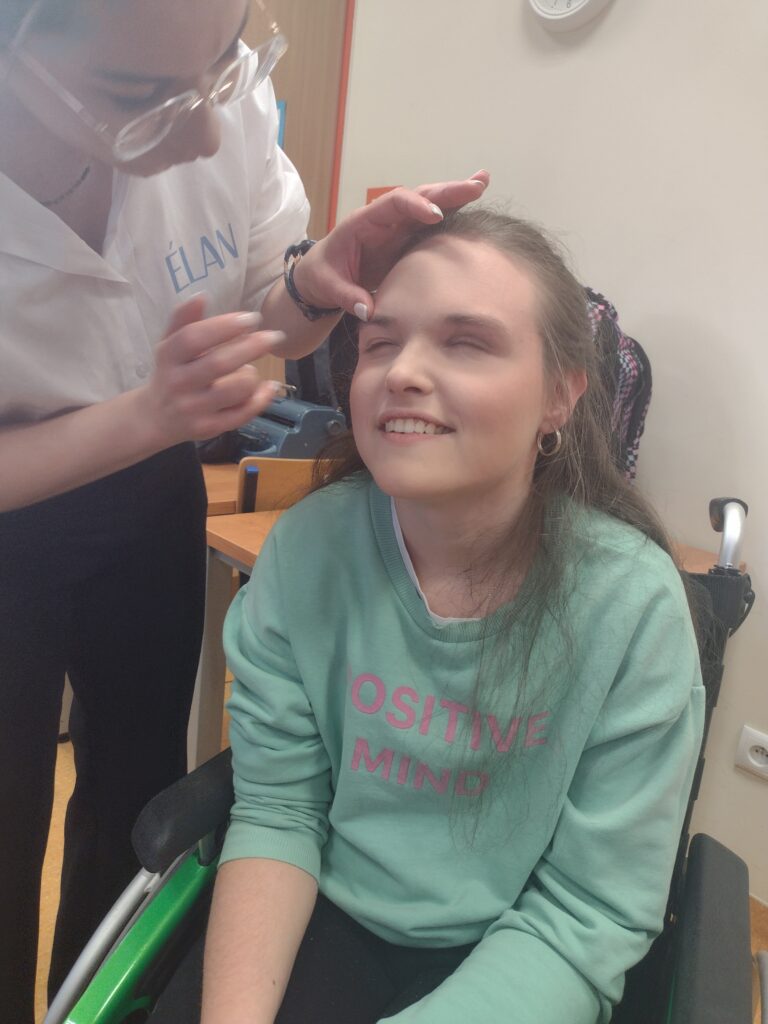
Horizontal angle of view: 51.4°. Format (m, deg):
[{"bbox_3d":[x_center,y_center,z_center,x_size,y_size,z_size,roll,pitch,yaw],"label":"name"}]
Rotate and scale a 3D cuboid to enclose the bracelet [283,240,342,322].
[{"bbox_3d":[-0.049,-0.170,0.590,0.056,0.062,0.018,-18,-6,-30],"label":"bracelet"}]

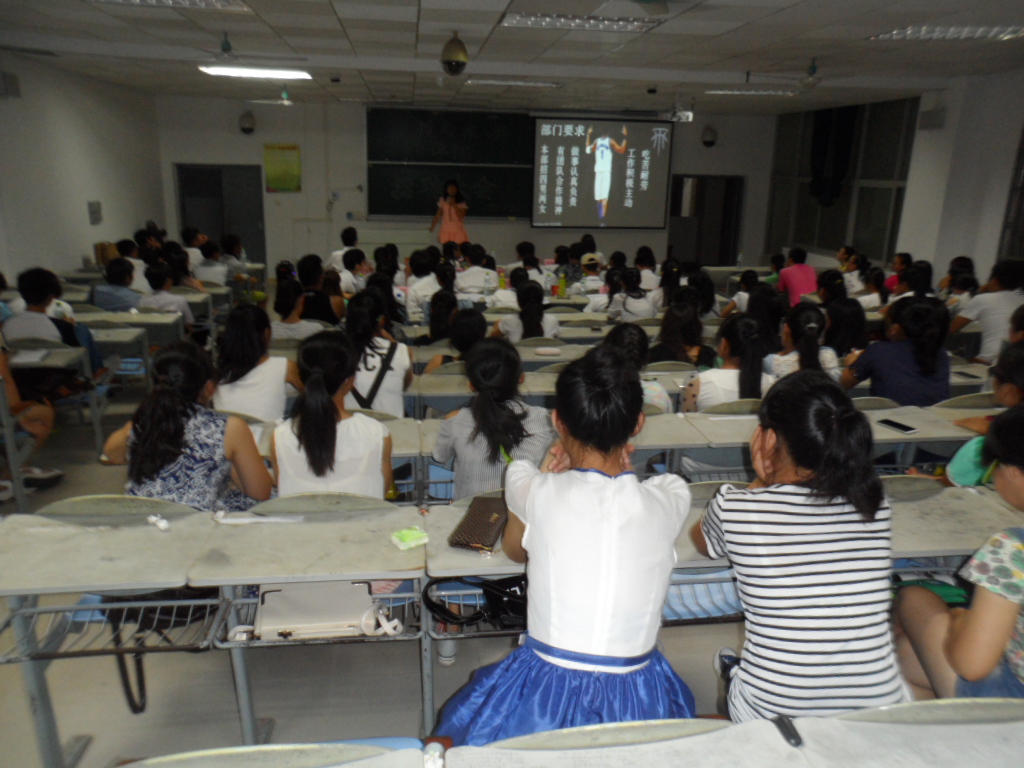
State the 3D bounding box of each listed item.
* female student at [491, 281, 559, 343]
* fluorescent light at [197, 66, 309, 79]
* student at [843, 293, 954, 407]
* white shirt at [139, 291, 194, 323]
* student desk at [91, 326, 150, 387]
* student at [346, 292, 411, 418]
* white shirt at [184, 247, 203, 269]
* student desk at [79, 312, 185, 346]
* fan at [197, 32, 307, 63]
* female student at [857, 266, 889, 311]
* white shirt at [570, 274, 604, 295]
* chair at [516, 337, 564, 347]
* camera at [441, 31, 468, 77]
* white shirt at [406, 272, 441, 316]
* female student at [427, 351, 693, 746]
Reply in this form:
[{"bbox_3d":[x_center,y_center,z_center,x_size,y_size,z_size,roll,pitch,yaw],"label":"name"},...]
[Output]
[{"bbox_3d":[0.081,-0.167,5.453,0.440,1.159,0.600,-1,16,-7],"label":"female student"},{"bbox_3d":[-2.953,-3.637,8.922,1.200,0.090,0.600,0,16,-7],"label":"fluorescent light"},{"bbox_3d":[1.786,0.162,3.773,0.460,1.210,0.720,-3,16,-15],"label":"student"},{"bbox_3d":[-2.925,-0.520,6.548,0.460,0.540,0.300,1,16,-3],"label":"white shirt"},{"bbox_3d":[-3.143,-0.009,5.983,0.620,0.750,0.420,0,16,-7],"label":"student desk"},{"bbox_3d":[-0.605,0.185,3.473,0.420,1.246,0.600,0,16,-3],"label":"student"},{"bbox_3d":[-4.087,-1.486,9.943,0.430,0.550,0.300,3,16,4],"label":"white shirt"},{"bbox_3d":[-3.260,-0.174,6.375,1.080,0.750,0.420,-1,16,-7],"label":"student desk"},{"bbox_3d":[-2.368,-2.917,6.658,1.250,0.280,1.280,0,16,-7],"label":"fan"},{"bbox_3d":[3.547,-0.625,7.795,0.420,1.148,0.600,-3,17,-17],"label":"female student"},{"bbox_3d":[0.804,-0.919,8.211,0.420,0.500,0.300,-1,16,-7],"label":"white shirt"},{"bbox_3d":[0.173,0.004,5.694,0.440,0.800,0.460,0,16,-7],"label":"chair"},{"bbox_3d":[-0.450,-2.607,6.062,0.210,0.330,0.210,-1,16,-7],"label":"camera"},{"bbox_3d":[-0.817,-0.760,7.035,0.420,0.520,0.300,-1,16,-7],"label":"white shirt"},{"bbox_3d":[0.132,0.547,1.749,0.500,1.315,0.650,-1,16,-7],"label":"female student"}]

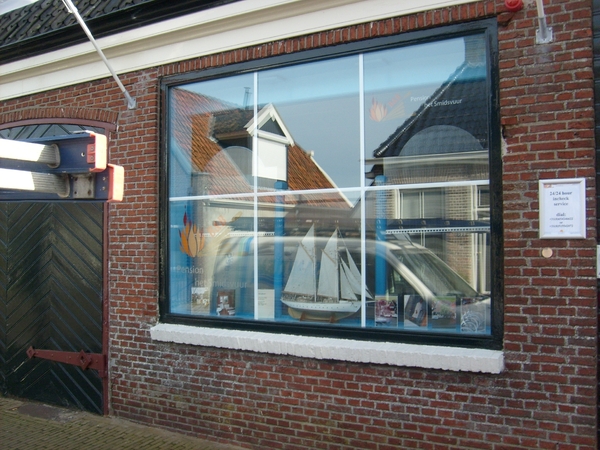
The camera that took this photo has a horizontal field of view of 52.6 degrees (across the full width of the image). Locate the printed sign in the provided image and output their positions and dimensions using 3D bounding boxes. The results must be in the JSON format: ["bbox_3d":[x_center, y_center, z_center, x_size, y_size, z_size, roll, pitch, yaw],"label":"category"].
[{"bbox_3d":[1.478,-0.089,3.414,0.240,0.335,0.020,-1,-2,28],"label":"printed sign"}]

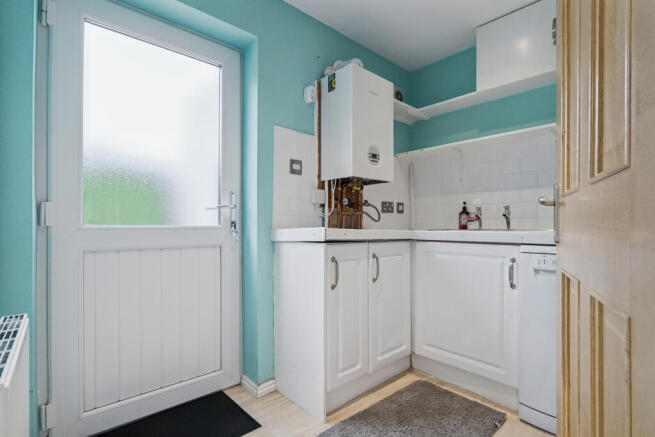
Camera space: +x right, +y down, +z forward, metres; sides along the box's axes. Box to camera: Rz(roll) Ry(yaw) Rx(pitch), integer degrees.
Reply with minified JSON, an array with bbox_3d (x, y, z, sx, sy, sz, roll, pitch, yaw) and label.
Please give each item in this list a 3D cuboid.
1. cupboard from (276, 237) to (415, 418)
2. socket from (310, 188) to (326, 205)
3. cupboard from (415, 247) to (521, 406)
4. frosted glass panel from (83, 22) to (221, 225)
[{"bbox_3d":[0.123,0.561,1.812,0.726,0.865,0.440,1,-1,-41],"label":"cupboard"},{"bbox_3d":[-0.060,-0.137,1.893,0.088,0.086,0.040,1,-1,-41],"label":"socket"},{"bbox_3d":[0.969,0.563,1.838,0.594,0.860,0.590,1,-1,-41],"label":"cupboard"},{"bbox_3d":[-0.848,-0.418,1.483,0.609,0.918,0.030,1,-1,-41],"label":"frosted glass panel"}]

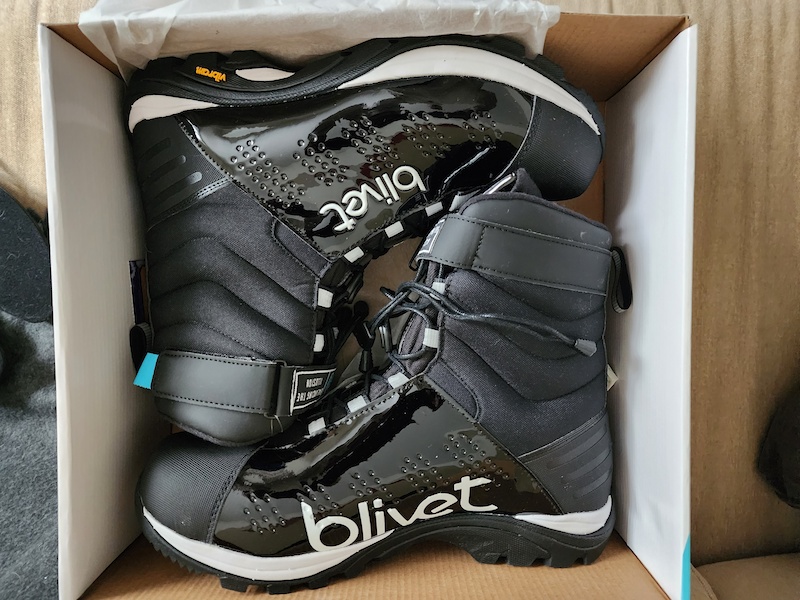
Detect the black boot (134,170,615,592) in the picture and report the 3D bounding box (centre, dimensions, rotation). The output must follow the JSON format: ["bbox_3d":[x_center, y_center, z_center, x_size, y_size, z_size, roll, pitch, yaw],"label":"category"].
[{"bbox_3d":[-0.015,0.042,0.353,0.317,0.112,0.252,-2,92,1],"label":"black boot"}]

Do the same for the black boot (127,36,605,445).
[{"bbox_3d":[-0.021,-0.028,0.351,0.317,0.112,0.250,-2,92,1],"label":"black boot"}]

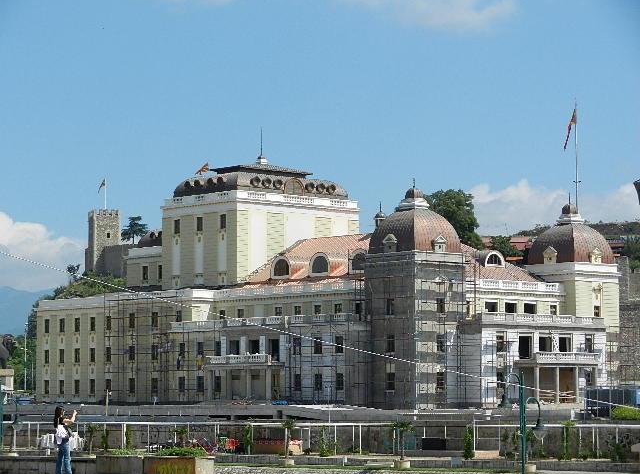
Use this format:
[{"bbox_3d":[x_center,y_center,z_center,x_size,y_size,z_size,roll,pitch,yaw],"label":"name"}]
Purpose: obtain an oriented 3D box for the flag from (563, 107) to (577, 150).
[{"bbox_3d":[52.113,-22.569,408.523,2.710,8.726,1.200,0,-5,0],"label":"flag"}]

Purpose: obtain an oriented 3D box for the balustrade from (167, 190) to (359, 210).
[{"bbox_3d":[-6.755,-3.581,227.109,17.726,1.200,13.637,4,-7,-40],"label":"balustrade"}]

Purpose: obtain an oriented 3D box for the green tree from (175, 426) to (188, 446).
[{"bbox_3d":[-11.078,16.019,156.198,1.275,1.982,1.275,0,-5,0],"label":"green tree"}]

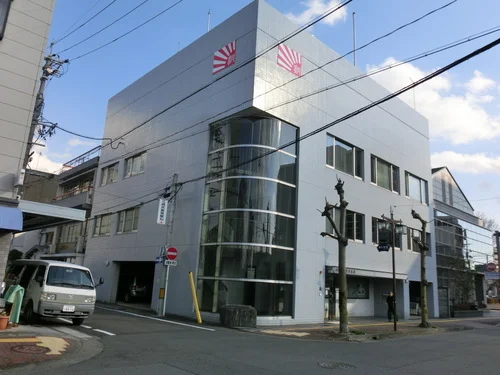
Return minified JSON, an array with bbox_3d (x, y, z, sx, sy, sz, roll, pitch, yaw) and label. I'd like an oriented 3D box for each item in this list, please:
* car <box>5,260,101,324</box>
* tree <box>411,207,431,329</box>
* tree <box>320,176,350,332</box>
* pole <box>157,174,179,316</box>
[{"bbox_3d":[-6.840,3.556,13.761,1.740,1.920,4.300,17,-19,-41],"label":"car"},{"bbox_3d":[8.462,3.939,19.989,0.920,5.710,0.750,-3,-15,22],"label":"tree"},{"bbox_3d":[3.272,2.440,15.314,0.980,5.900,0.750,0,-14,12],"label":"tree"},{"bbox_3d":[-3.889,2.613,19.183,0.380,6.650,0.380,6,-14,-11],"label":"pole"}]

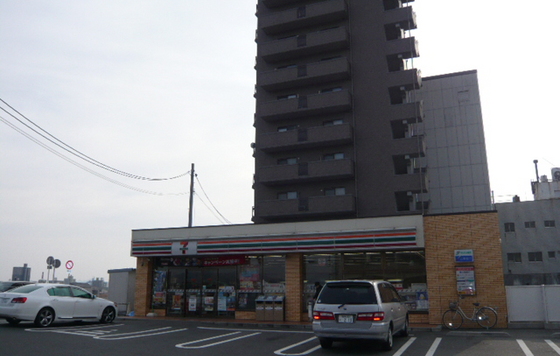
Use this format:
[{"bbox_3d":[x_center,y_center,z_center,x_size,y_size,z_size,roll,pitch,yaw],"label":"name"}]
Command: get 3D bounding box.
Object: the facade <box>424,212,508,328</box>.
[{"bbox_3d":[6.474,3.171,15.899,2.450,3.900,0.500,-5,-14,22],"label":"facade"}]

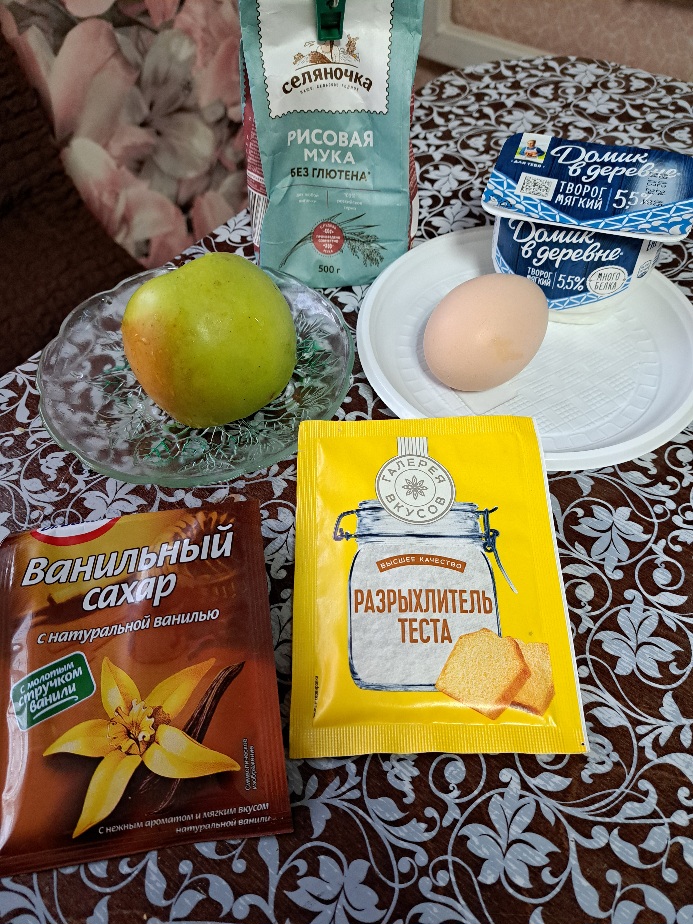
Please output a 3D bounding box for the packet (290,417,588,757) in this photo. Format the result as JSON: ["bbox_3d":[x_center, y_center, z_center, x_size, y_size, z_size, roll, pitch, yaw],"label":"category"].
[{"bbox_3d":[0.028,0.036,0.220,0.091,0.009,0.117,0,63,0],"label":"packet"}]

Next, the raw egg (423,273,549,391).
[{"bbox_3d":[0.059,-0.055,0.270,0.060,0.044,0.044,-37,61,-23],"label":"raw egg"}]

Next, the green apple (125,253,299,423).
[{"bbox_3d":[-0.053,-0.048,0.252,0.067,0.064,0.067,-2,54,0],"label":"green apple"}]

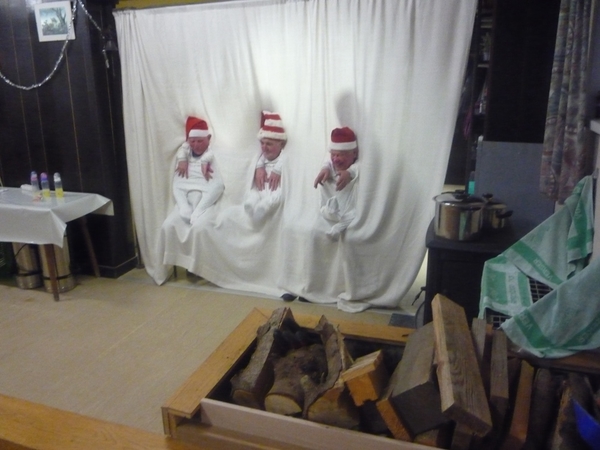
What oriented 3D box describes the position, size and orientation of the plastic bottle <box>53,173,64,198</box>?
[{"bbox_3d":[-1.973,-0.324,4.254,0.058,0.204,0.058,-8,16,-24],"label":"plastic bottle"}]

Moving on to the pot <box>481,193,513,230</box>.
[{"bbox_3d":[1.065,-0.078,2.924,0.205,0.168,0.270,-9,16,-28],"label":"pot"}]

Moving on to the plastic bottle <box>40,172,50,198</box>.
[{"bbox_3d":[-2.098,-0.330,4.293,0.058,0.200,0.058,-8,16,-25],"label":"plastic bottle"}]

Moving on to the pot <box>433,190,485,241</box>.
[{"bbox_3d":[0.839,-0.063,2.732,0.262,0.235,0.330,-4,15,-12],"label":"pot"}]

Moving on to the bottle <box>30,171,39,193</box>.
[{"bbox_3d":[-2.228,-0.349,4.378,0.058,0.198,0.058,-8,16,-26],"label":"bottle"}]

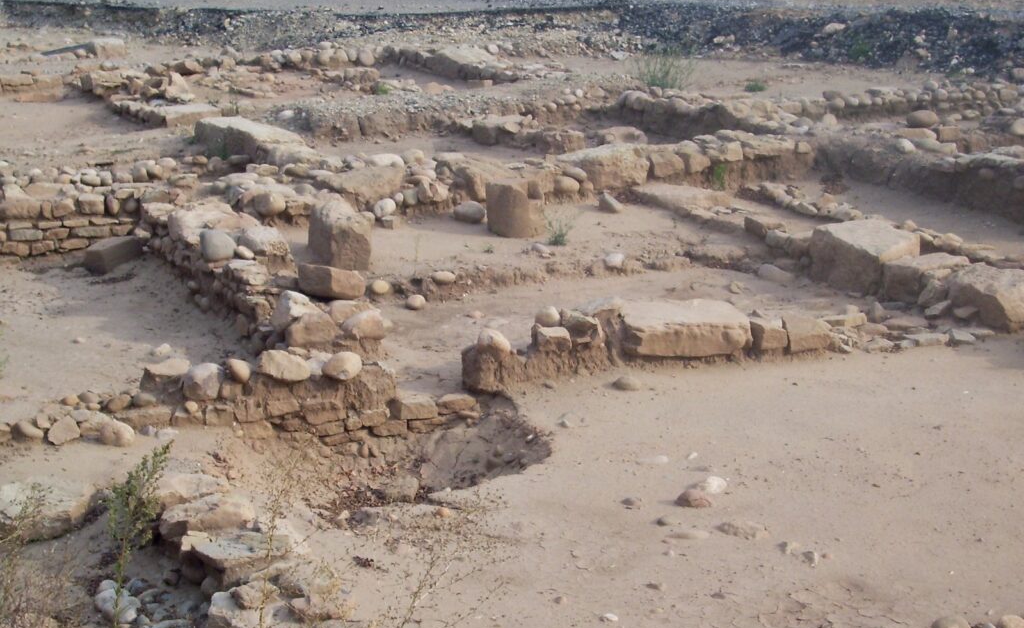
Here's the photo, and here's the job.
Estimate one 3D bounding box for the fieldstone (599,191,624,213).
[{"bbox_3d":[0.813,-0.919,14.990,0.200,0.165,0.170,0,17,0],"label":"fieldstone"}]

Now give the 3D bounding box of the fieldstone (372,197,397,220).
[{"bbox_3d":[-1.098,-0.909,15.800,0.190,0.170,0.175,0,17,0],"label":"fieldstone"}]

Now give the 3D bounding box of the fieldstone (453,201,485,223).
[{"bbox_3d":[-0.343,-0.861,15.111,0.265,0.170,0.210,0,15,0],"label":"fieldstone"}]

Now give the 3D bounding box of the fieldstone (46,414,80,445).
[{"bbox_3d":[-2.690,0.699,11.000,0.190,0.165,0.140,0,17,0],"label":"fieldstone"}]

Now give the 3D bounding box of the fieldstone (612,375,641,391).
[{"bbox_3d":[0.759,0.450,12.050,0.175,0.085,0.150,0,17,0],"label":"fieldstone"}]

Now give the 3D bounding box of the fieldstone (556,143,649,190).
[{"bbox_3d":[0.846,-1.370,17.150,0.760,0.340,0.380,-7,18,-21],"label":"fieldstone"}]

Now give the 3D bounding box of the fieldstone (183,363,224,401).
[{"bbox_3d":[-1.933,0.422,11.500,0.250,0.180,0.200,-1,17,-5],"label":"fieldstone"}]

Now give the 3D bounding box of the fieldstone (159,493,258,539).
[{"bbox_3d":[-1.561,1.031,9.400,0.460,0.140,0.270,-3,17,-10],"label":"fieldstone"}]

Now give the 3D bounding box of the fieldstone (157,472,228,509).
[{"bbox_3d":[-1.745,0.978,10.050,0.350,0.140,0.270,-4,17,-11],"label":"fieldstone"}]

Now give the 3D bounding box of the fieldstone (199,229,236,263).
[{"bbox_3d":[-2.017,-0.469,12.562,0.250,0.215,0.230,0,17,0],"label":"fieldstone"}]

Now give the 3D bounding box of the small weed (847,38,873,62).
[{"bbox_3d":[3.965,-3.007,20.927,0.300,0.250,0.280,0,17,0],"label":"small weed"}]

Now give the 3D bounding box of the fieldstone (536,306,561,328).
[{"bbox_3d":[0.236,0.017,12.200,0.160,0.130,0.145,0,17,0],"label":"fieldstone"}]

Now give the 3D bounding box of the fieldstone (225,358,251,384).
[{"bbox_3d":[-1.726,0.362,11.550,0.155,0.150,0.145,0,17,0],"label":"fieldstone"}]

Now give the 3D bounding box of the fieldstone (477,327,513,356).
[{"bbox_3d":[-0.104,0.139,10.857,0.205,0.150,0.175,0,15,0],"label":"fieldstone"}]

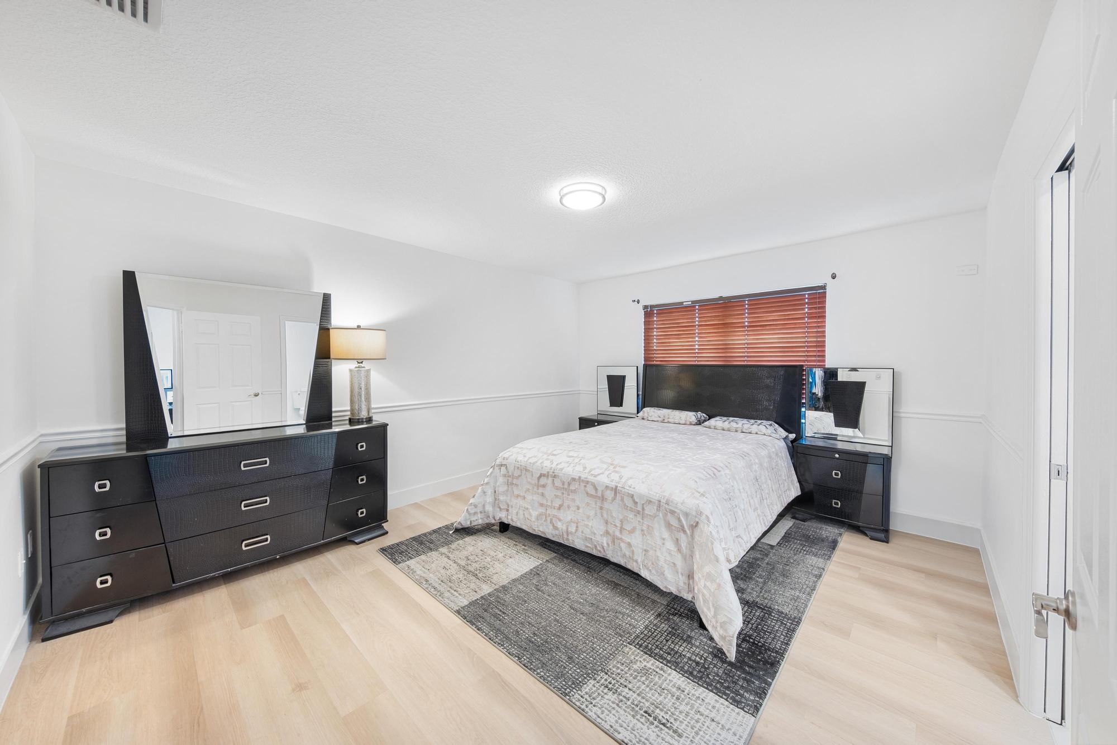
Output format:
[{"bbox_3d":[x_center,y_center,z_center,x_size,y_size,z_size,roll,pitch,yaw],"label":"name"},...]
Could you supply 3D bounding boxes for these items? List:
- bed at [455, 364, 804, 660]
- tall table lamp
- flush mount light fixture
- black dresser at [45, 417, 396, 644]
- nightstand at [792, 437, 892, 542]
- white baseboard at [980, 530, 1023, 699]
[{"bbox_3d":[0.797,0.598,3.135,1.920,1.320,2.320,1,1,43],"label":"bed"},{"bbox_3d":[-1.599,0.015,2.985,0.452,0.776,0.452,1,1,44],"label":"tall table lamp"},{"bbox_3d":[0.157,-1.133,2.392,0.305,0.080,0.305,0,1,0],"label":"flush mount light fixture"},{"bbox_3d":[-2.064,0.844,2.508,0.475,0.865,1.620,1,1,44],"label":"black dresser"},{"bbox_3d":[2.338,0.929,3.084,0.620,0.650,0.410,1,1,43],"label":"nightstand"},{"bbox_3d":[2.413,1.200,2.053,1.700,0.140,0.018,-1,1,-45],"label":"white baseboard"}]

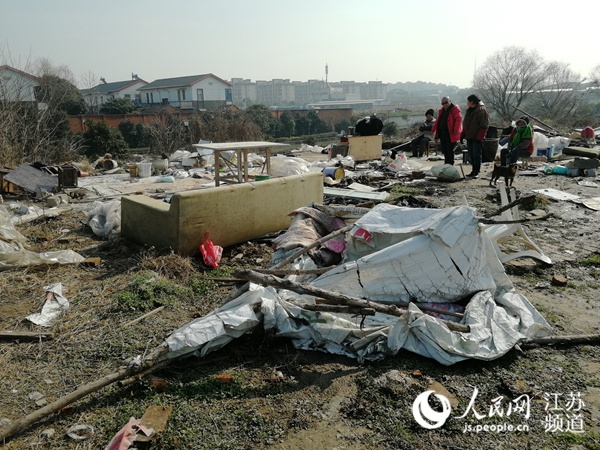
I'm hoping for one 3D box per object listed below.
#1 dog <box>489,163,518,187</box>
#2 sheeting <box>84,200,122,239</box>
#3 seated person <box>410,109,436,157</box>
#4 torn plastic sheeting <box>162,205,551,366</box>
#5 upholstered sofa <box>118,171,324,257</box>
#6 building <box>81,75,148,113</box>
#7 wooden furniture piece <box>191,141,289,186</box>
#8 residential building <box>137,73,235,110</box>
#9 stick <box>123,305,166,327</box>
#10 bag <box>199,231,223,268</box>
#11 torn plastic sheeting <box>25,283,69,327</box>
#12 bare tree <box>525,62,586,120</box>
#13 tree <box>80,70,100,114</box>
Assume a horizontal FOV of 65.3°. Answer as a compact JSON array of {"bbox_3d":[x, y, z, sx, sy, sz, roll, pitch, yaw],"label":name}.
[{"bbox_3d":[3.825,-0.953,8.807,0.530,0.420,0.170,5,15,17],"label":"dog"},{"bbox_3d":[-2.105,-0.073,5.319,0.460,0.310,0.420,1,14,0],"label":"sheeting"},{"bbox_3d":[3.588,-2.661,13.744,0.580,1.280,0.800,9,16,29],"label":"seated person"},{"bbox_3d":[0.450,0.332,3.791,2.600,0.620,1.900,-1,15,-3],"label":"torn plastic sheeting"},{"bbox_3d":[-0.827,-0.255,5.570,1.042,0.627,2.206,13,18,38],"label":"upholstered sofa"},{"bbox_3d":[-34.048,-23.510,89.992,16.000,8.800,9.500,14,19,41],"label":"building"},{"bbox_3d":[-1.137,-1.219,9.397,1.500,0.750,0.950,-9,17,-29],"label":"wooden furniture piece"},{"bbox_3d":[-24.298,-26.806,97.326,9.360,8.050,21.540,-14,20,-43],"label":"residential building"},{"bbox_3d":[-1.190,0.685,3.610,0.028,0.028,0.440,9,17,30],"label":"stick"},{"bbox_3d":[-0.813,0.202,4.304,0.210,0.310,0.150,-9,17,-33],"label":"bag"},{"bbox_3d":[-2.000,0.609,3.699,0.290,0.130,0.560,-5,16,-20],"label":"torn plastic sheeting"},{"bbox_3d":[18.562,-9.662,34.000,4.300,4.200,4.000,9,16,28],"label":"bare tree"},{"bbox_3d":[-31.065,-19.019,69.446,2.900,7.250,2.900,0,15,0],"label":"tree"}]

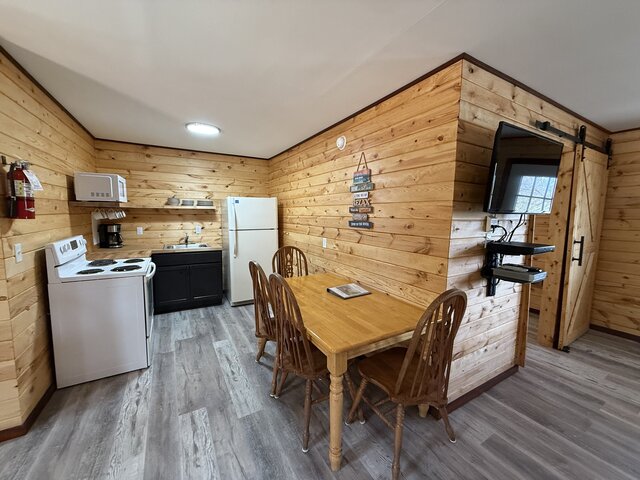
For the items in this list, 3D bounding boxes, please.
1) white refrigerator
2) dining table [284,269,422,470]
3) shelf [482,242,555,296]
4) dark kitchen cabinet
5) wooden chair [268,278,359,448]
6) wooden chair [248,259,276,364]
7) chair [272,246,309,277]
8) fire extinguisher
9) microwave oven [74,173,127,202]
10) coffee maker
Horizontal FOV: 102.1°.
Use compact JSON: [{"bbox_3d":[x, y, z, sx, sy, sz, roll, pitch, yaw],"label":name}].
[{"bbox_3d":[-1.184,0.152,4.362,0.768,1.685,0.680,-3,7,-30],"label":"white refrigerator"},{"bbox_3d":[0.070,0.848,2.243,0.885,0.740,1.520,-3,7,-30],"label":"dining table"},{"bbox_3d":[1.408,0.241,1.848,0.340,0.440,0.320,-3,7,-30],"label":"shelf"},{"bbox_3d":[-2.055,0.586,4.040,0.915,0.875,0.540,-3,7,-30],"label":"dark kitchen cabinet"},{"bbox_3d":[-0.063,0.736,1.846,0.560,1.040,0.530,-3,7,-30],"label":"wooden chair"},{"bbox_3d":[-0.354,0.685,2.328,0.560,1.040,0.530,-2,6,-27],"label":"wooden chair"},{"bbox_3d":[-0.247,0.620,2.998,0.530,1.040,0.560,-3,7,-30],"label":"chair"},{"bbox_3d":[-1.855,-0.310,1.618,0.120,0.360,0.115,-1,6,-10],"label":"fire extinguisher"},{"bbox_3d":[-2.475,-0.579,2.961,0.370,0.290,0.500,-2,6,-26],"label":"microwave oven"},{"bbox_3d":[-2.826,-0.039,3.498,0.245,0.325,0.190,-1,6,-15],"label":"coffee maker"}]

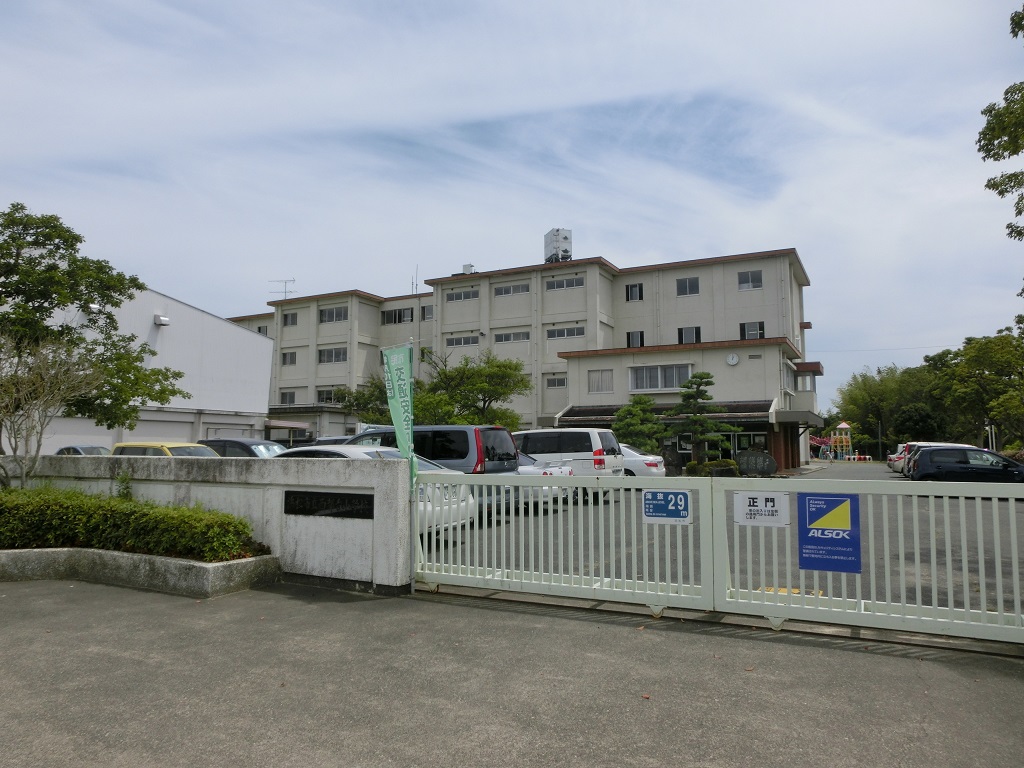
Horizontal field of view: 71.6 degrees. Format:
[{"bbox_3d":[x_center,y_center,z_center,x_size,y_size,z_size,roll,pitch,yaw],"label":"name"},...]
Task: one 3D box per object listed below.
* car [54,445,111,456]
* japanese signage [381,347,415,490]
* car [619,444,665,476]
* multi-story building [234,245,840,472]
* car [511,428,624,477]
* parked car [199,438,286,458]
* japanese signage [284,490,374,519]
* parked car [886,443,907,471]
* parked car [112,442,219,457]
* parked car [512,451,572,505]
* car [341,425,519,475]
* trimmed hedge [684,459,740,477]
[{"bbox_3d":[-19.238,3.494,31.816,4.400,1.460,1.700,-3,-6,28],"label":"car"},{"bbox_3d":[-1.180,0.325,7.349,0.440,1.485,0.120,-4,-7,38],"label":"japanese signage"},{"bbox_3d":[2.819,2.715,23.944,4.560,1.470,1.700,-3,-6,27],"label":"car"},{"bbox_3d":[-4.795,-0.399,63.531,59.500,14.800,13.500,-3,-6,28],"label":"multi-story building"},{"bbox_3d":[0.722,2.259,20.114,4.620,1.860,1.700,-3,-6,28],"label":"car"},{"bbox_3d":[-7.421,2.372,19.918,3.700,1.640,1.580,-3,-6,27],"label":"parked car"},{"bbox_3d":[-1.940,1.274,7.491,1.205,0.244,0.040,-3,-6,26],"label":"japanese signage"},{"bbox_3d":[22.868,4.032,38.010,4.400,1.480,1.700,-3,-6,28],"label":"parked car"},{"bbox_3d":[-8.690,2.286,18.155,3.450,1.580,1.500,-3,-6,27],"label":"parked car"},{"bbox_3d":[-0.902,2.302,17.810,4.580,1.370,1.740,-3,-6,28],"label":"parked car"},{"bbox_3d":[-2.244,1.828,14.765,4.650,1.840,1.700,-3,-6,29],"label":"car"},{"bbox_3d":[9.435,3.901,33.245,2.400,0.900,1.300,-3,-6,28],"label":"trimmed hedge"}]

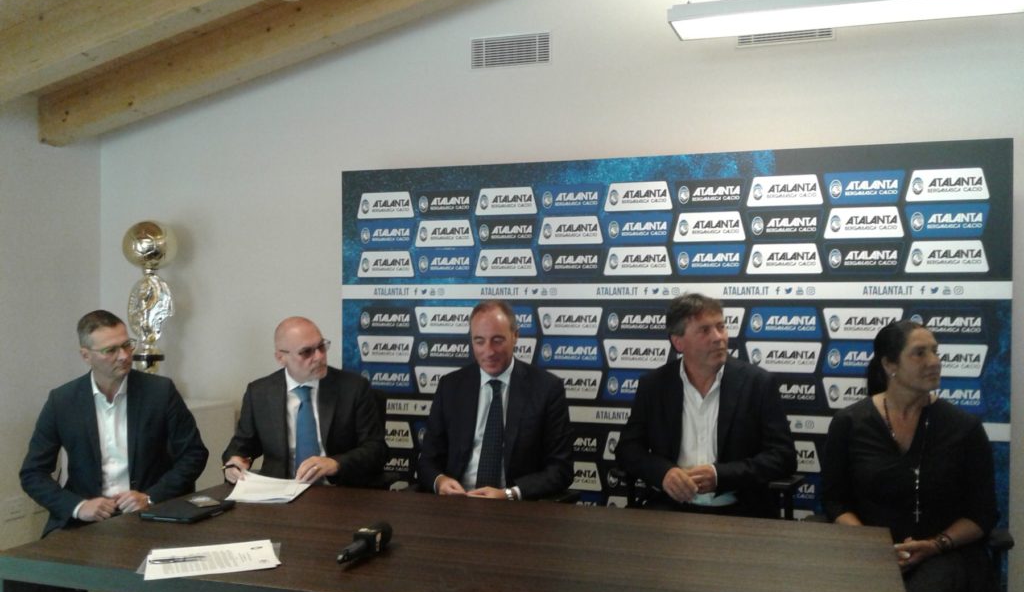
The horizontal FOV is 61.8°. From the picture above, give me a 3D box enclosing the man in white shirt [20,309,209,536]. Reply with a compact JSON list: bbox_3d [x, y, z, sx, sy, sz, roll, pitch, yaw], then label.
[{"bbox_3d":[-1.272,0.713,2.763,0.580,1.322,0.760,0,0,-31],"label":"man in white shirt"}]

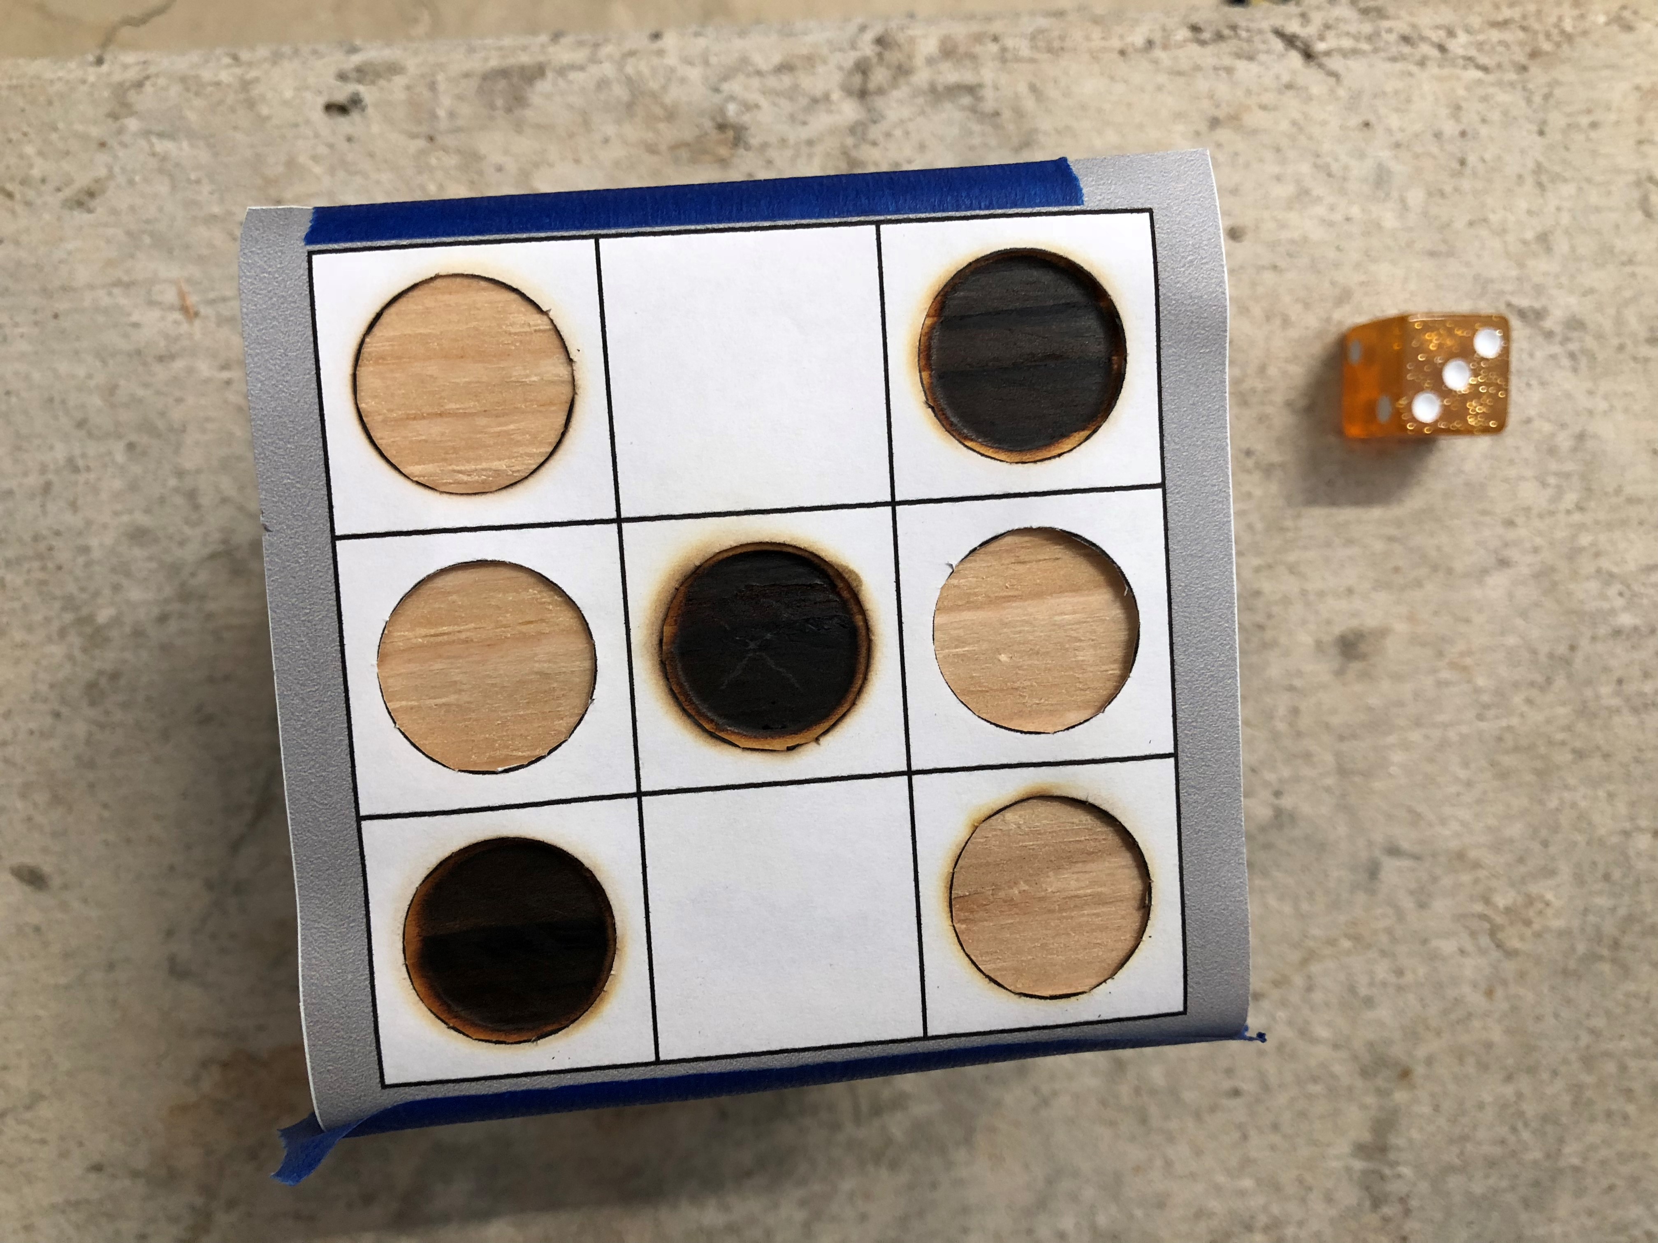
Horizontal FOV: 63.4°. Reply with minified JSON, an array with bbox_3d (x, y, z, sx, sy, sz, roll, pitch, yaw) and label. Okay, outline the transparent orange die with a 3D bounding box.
[{"bbox_3d":[0.083,-0.034,0.187,0.016,0.016,0.016,-1,94,-4],"label":"transparent orange die"}]

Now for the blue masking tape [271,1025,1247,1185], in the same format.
[{"bbox_3d":[-0.006,0.049,0.149,0.104,0.018,0.007,-4,94,-4],"label":"blue masking tape"}]

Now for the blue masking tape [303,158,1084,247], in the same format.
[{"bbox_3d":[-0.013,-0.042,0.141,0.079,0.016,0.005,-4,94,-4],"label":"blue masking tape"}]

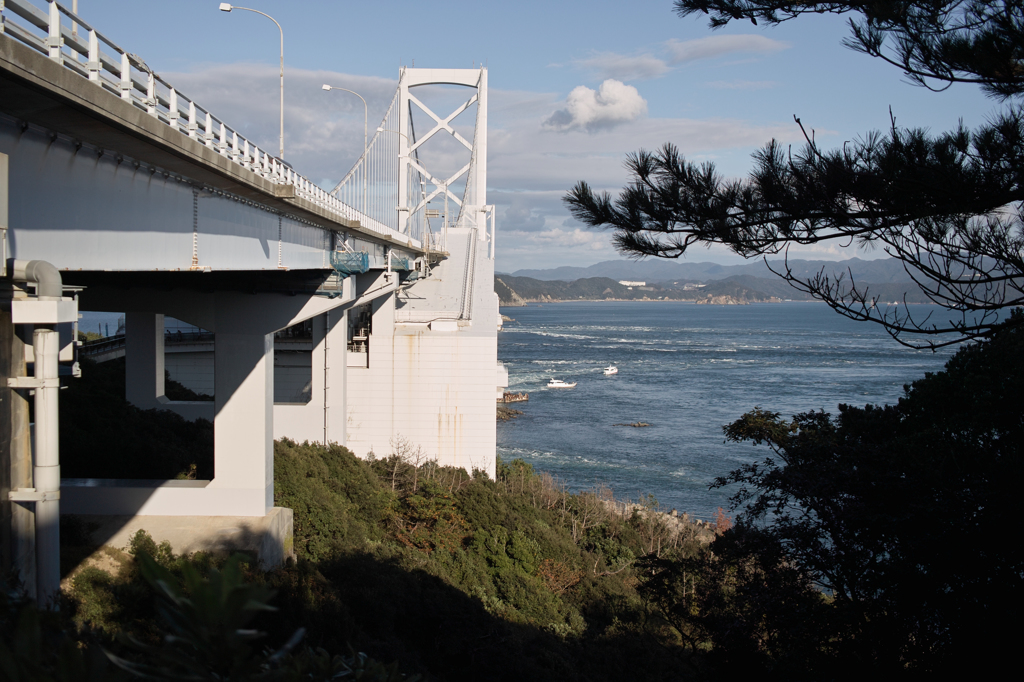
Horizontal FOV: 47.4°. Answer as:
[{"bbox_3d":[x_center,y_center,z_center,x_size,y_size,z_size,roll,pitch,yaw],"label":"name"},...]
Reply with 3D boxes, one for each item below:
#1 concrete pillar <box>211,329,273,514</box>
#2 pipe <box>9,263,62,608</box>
[{"bbox_3d":[-18.050,5.430,78.500,3.380,12.100,3.200,1,2,-2],"label":"concrete pillar"},{"bbox_3d":[-6.900,1.360,16.900,0.780,5.050,0.380,0,2,-3],"label":"pipe"}]

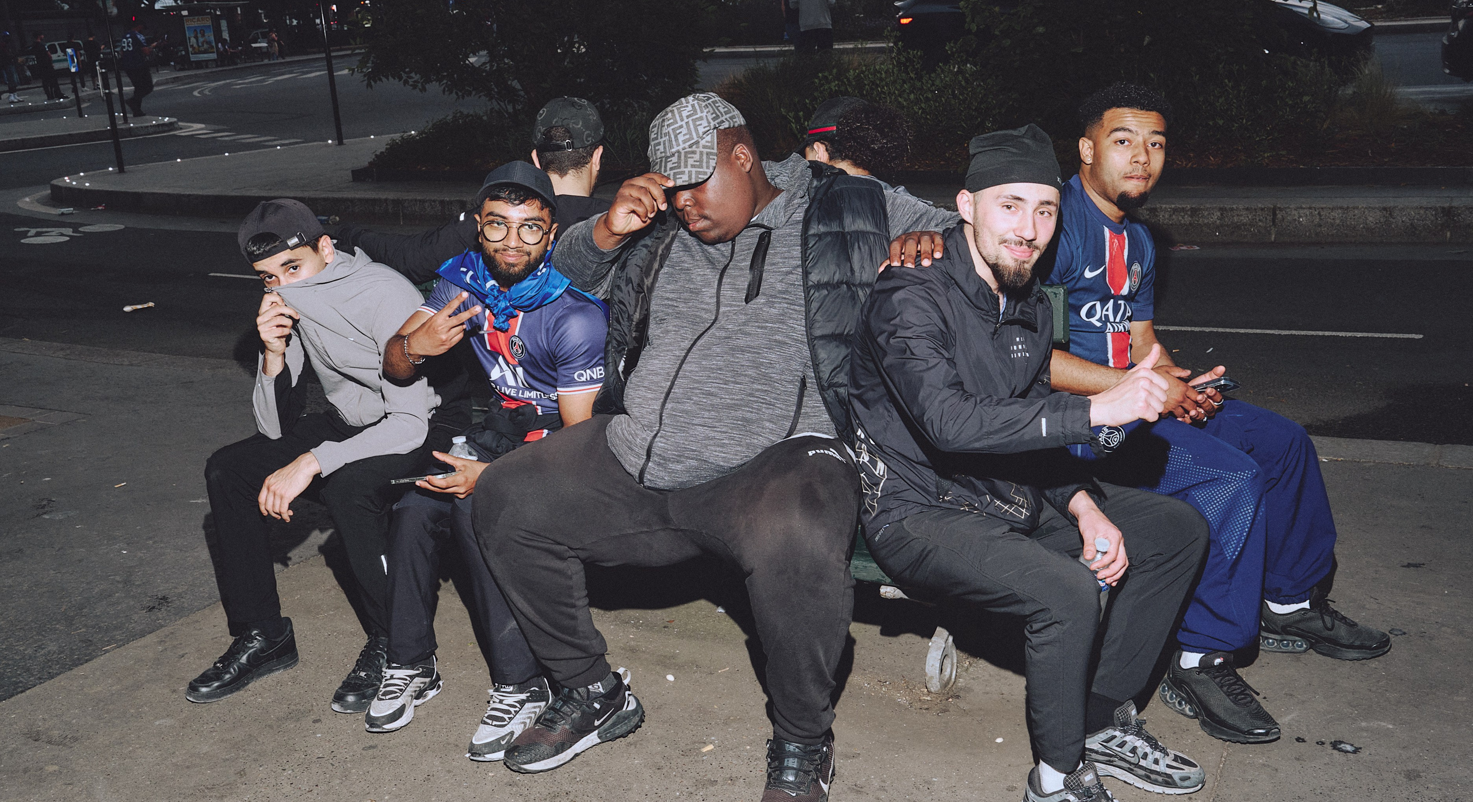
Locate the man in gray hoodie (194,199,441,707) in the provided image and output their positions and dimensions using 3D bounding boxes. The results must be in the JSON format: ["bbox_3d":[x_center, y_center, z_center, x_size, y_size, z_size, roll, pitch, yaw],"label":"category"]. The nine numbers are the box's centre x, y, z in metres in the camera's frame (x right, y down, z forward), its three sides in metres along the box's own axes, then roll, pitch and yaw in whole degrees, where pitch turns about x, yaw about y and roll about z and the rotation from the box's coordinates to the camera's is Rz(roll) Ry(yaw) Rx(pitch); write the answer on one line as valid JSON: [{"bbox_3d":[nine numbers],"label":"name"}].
[{"bbox_3d":[-0.996,0.087,3.551,0.580,1.220,0.770,9,20,38],"label":"man in gray hoodie"}]

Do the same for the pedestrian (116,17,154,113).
[{"bbox_3d":[-11.651,-6.463,27.800,0.550,1.750,0.600,8,20,36],"label":"pedestrian"}]

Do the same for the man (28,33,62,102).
[{"bbox_3d":[-17.527,-8.515,36.500,0.500,1.700,0.520,-10,17,-25],"label":"man"}]

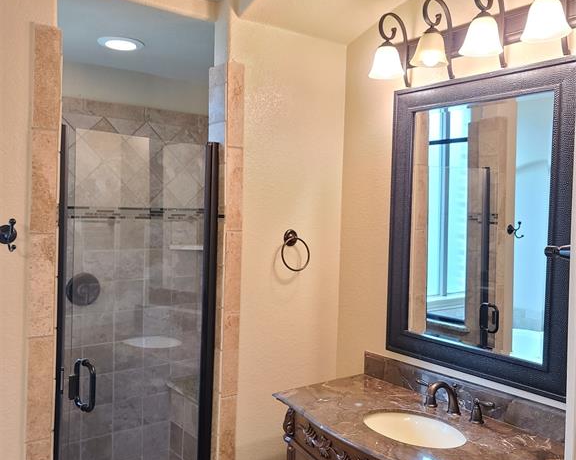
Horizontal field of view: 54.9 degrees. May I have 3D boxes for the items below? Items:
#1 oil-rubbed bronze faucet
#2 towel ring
[{"bbox_3d":[0.549,0.595,1.955,0.158,0.130,0.055,1,2,-37],"label":"oil-rubbed bronze faucet"},{"bbox_3d":[0.026,0.090,2.407,0.156,0.182,0.062,1,2,-37],"label":"towel ring"}]

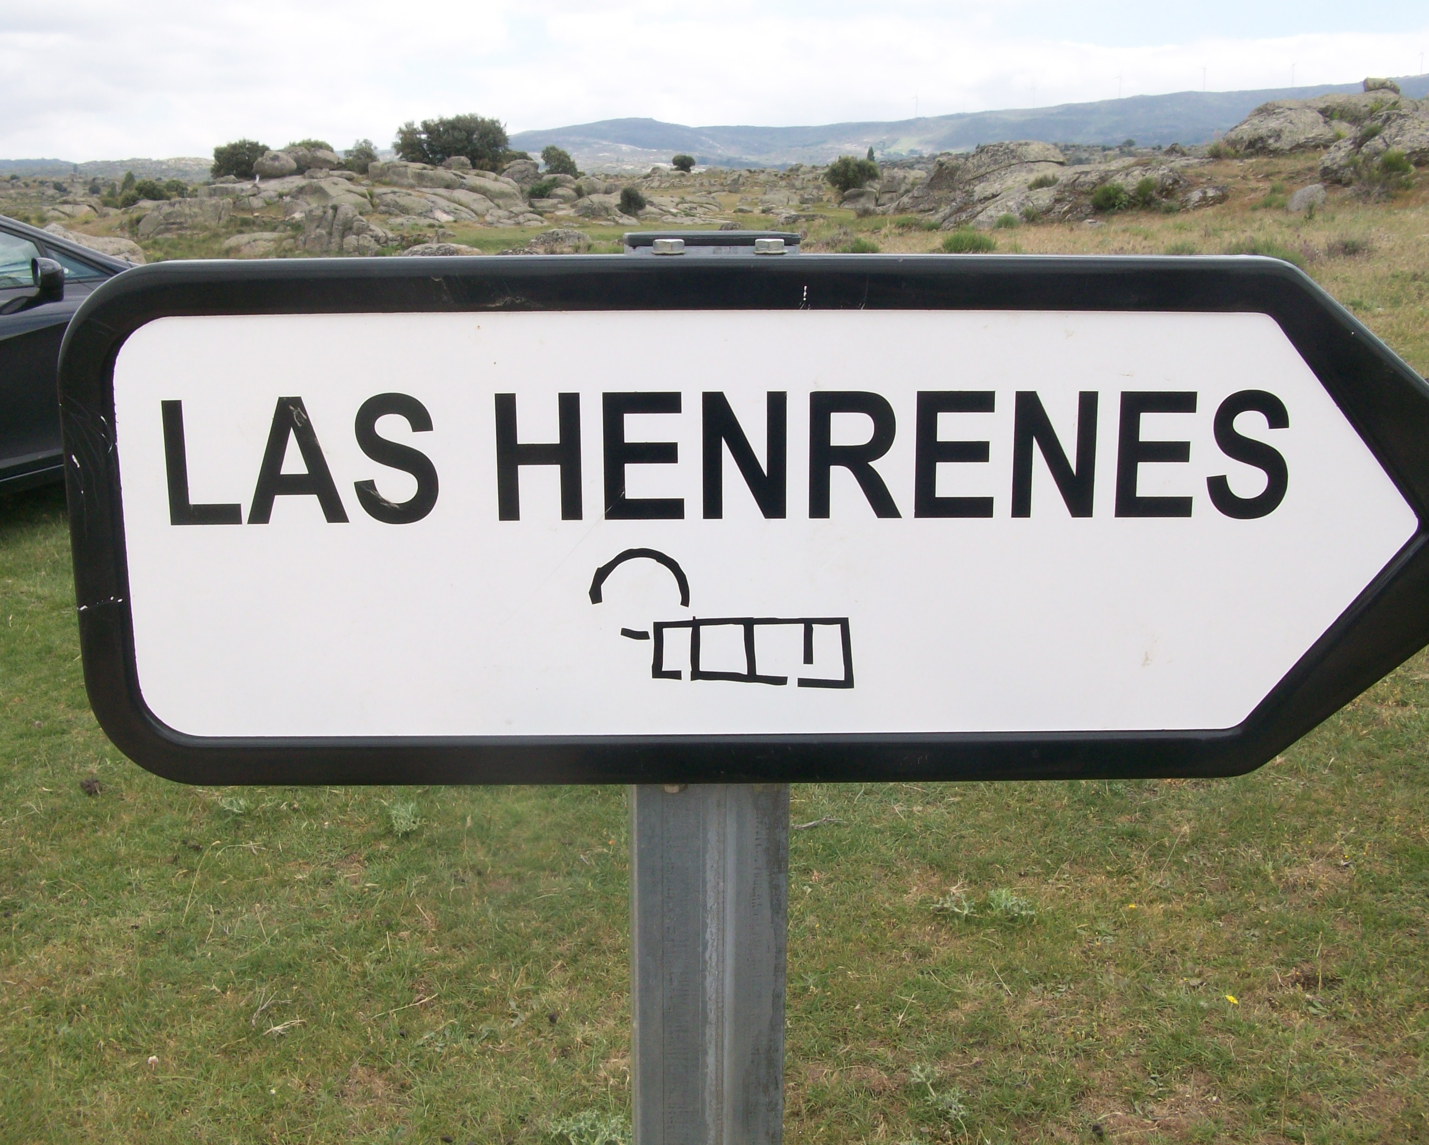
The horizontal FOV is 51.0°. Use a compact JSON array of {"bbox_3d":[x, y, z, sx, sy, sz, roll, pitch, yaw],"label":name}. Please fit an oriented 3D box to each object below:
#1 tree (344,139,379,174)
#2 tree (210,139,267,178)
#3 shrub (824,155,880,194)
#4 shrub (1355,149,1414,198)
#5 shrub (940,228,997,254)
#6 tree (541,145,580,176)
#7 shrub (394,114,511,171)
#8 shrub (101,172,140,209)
[{"bbox_3d":[-14.829,-17.384,62.983,1.514,1.594,1.363,-3,15,-12],"label":"tree"},{"bbox_3d":[-17.767,-15.485,56.263,2.097,1.597,1.888,-5,16,-16],"label":"tree"},{"bbox_3d":[5.662,-16.300,61.630,2.245,1.611,2.021,1,15,5],"label":"shrub"},{"bbox_3d":[10.693,-6.357,23.963,0.927,0.810,0.835,6,16,22],"label":"shrub"},{"bbox_3d":[4.080,-5.325,24.083,0.888,0.393,0.799,2,15,9],"label":"shrub"},{"bbox_3d":[-7.317,-19.408,71.034,1.799,1.635,1.619,-1,15,-5],"label":"tree"},{"bbox_3d":[-11.429,-18.588,65.459,5.026,2.755,3.769,-3,15,-9],"label":"shrub"},{"bbox_3d":[-24.368,-15.682,61.516,1.507,1.517,1.357,-6,16,-20],"label":"shrub"}]

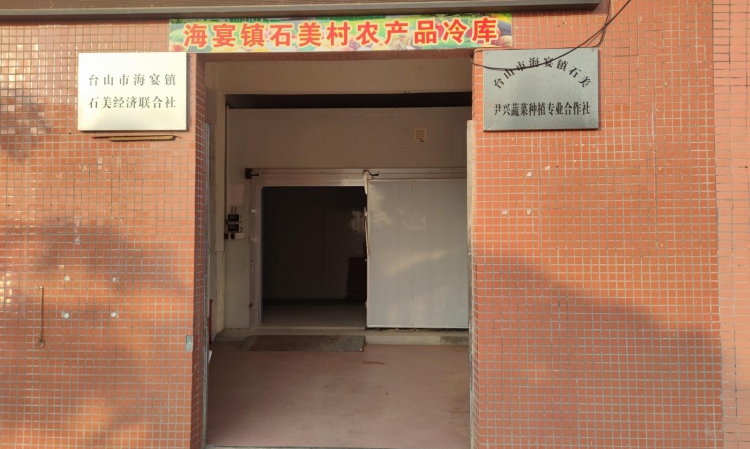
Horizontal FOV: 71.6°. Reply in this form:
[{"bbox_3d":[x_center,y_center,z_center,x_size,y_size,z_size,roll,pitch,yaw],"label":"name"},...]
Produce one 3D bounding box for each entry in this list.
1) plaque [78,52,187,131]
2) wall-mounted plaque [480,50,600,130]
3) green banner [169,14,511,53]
[{"bbox_3d":[-1.545,-0.846,3.325,0.704,0.501,0.025,0,-2,3],"label":"plaque"},{"bbox_3d":[1.015,-0.824,3.195,0.692,0.497,0.025,0,-2,3],"label":"wall-mounted plaque"},{"bbox_3d":[-0.233,-1.205,3.280,2.165,0.209,0.015,0,-2,3],"label":"green banner"}]

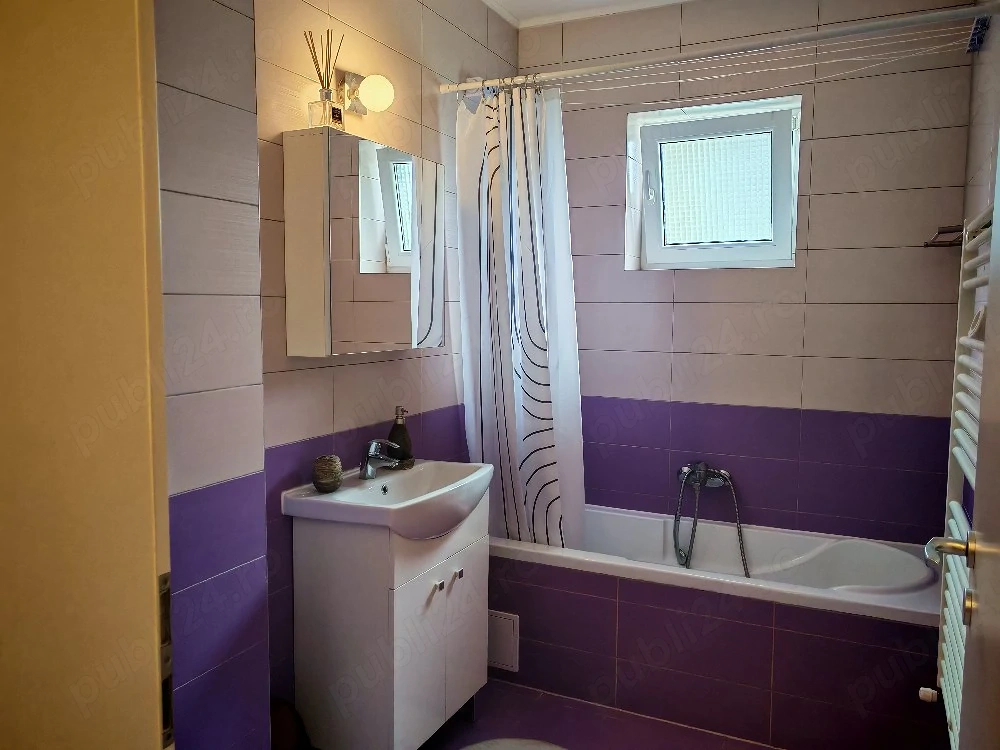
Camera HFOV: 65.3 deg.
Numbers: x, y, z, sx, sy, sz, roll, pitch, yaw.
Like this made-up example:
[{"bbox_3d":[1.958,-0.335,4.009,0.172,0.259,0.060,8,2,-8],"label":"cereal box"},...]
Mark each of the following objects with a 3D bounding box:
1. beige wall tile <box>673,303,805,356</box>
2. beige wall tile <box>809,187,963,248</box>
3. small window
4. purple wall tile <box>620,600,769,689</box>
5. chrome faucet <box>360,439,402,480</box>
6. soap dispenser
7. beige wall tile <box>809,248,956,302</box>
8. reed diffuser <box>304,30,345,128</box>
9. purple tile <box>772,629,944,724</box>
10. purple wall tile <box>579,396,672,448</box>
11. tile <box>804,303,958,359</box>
[{"bbox_3d":[0.929,-0.181,3.055,0.498,0.201,0.012,3,6,26],"label":"beige wall tile"},{"bbox_3d":[1.384,-0.560,2.814,0.496,0.202,0.010,3,6,26],"label":"beige wall tile"},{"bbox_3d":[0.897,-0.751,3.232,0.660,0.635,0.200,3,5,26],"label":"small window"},{"bbox_3d":[0.623,0.869,2.522,0.500,0.201,0.010,3,6,26],"label":"purple wall tile"},{"bbox_3d":[-0.367,0.258,2.380,0.146,0.118,0.049,3,6,26],"label":"chrome faucet"},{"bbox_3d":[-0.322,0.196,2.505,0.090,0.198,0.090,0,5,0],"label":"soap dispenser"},{"bbox_3d":[1.375,-0.359,2.820,0.494,0.201,0.012,3,6,26],"label":"beige wall tile"},{"bbox_3d":[-0.460,-0.775,2.054,0.088,0.260,0.090,3,6,26],"label":"reed diffuser"},{"bbox_3d":[1.074,0.895,2.317,0.497,0.200,0.012,3,5,26],"label":"purple tile"},{"bbox_3d":[0.480,0.197,3.309,0.498,0.201,0.012,3,6,26],"label":"purple wall tile"},{"bbox_3d":[1.376,-0.159,2.839,0.495,0.201,0.010,3,6,26],"label":"tile"}]

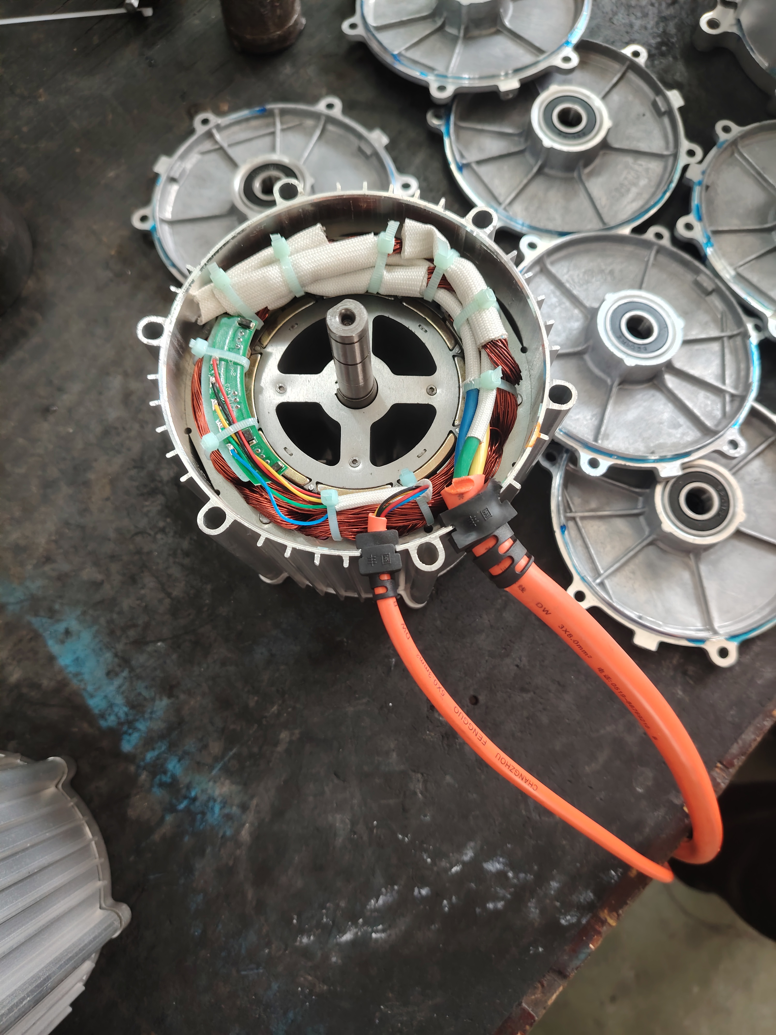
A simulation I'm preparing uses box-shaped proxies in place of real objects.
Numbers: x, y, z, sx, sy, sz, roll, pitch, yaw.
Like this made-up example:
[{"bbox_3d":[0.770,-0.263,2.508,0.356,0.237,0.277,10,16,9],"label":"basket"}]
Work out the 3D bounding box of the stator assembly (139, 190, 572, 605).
[{"bbox_3d":[-0.015,-0.060,0.410,0.206,0.217,0.214,0,77,1],"label":"stator assembly"}]

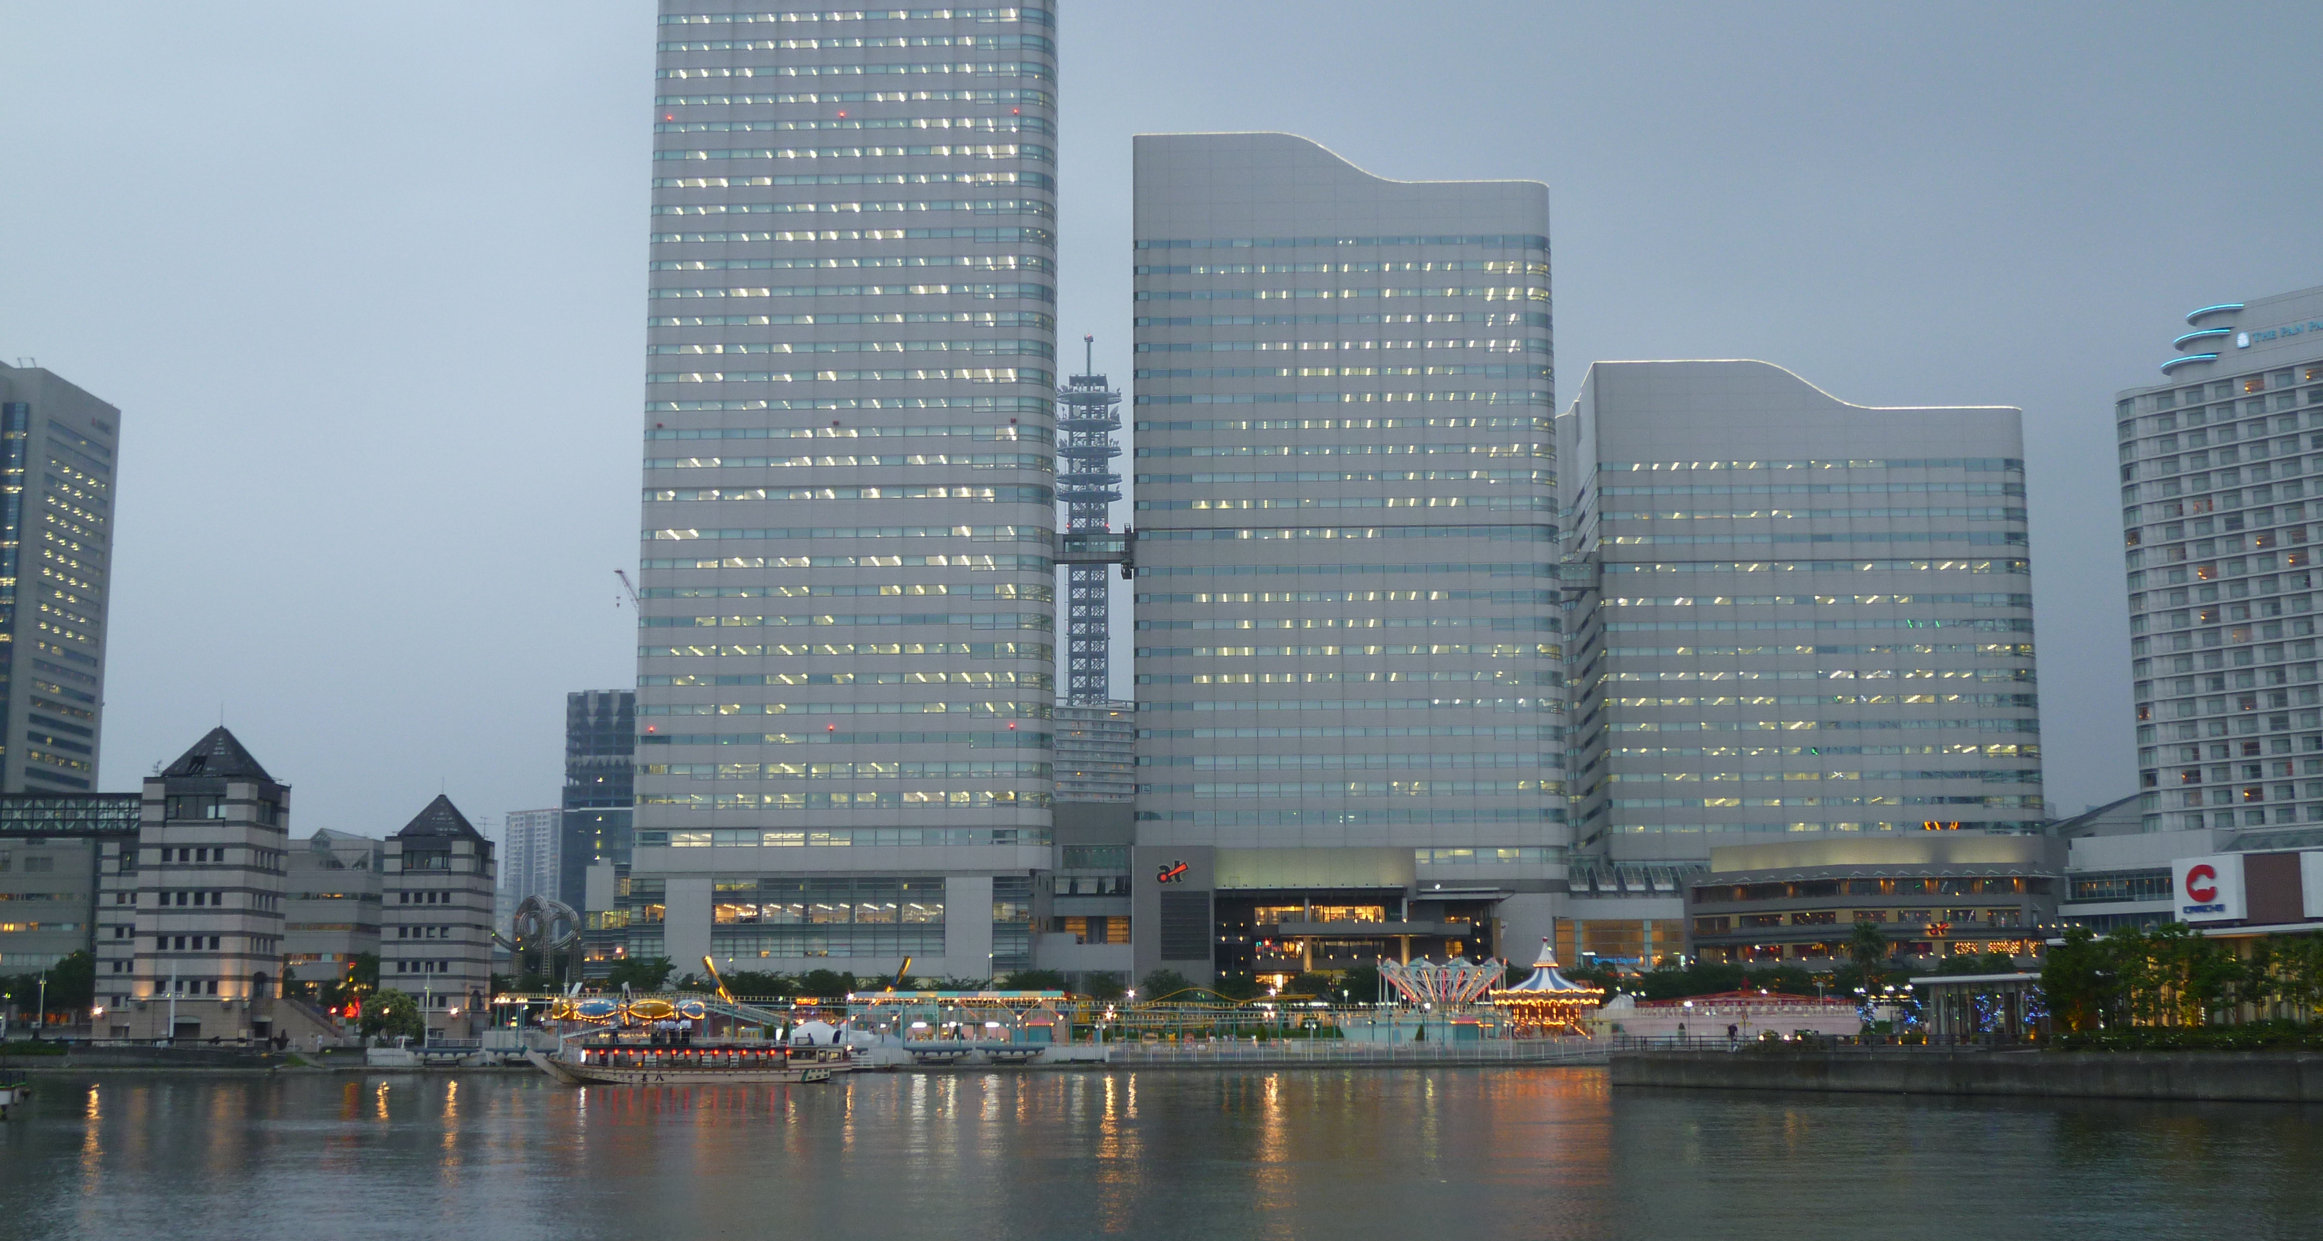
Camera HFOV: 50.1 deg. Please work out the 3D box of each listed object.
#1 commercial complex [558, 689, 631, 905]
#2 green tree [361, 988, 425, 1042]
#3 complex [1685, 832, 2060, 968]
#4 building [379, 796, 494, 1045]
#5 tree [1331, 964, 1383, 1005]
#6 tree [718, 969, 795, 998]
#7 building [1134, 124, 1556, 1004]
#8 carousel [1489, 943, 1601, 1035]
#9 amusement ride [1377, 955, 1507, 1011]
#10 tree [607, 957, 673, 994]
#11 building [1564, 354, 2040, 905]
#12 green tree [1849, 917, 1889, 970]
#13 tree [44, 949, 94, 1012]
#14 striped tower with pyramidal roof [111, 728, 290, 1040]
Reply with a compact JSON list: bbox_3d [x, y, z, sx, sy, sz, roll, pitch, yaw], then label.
[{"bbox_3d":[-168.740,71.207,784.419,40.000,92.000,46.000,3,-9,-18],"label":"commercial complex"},{"bbox_3d":[-72.763,37.444,235.080,6.100,5.300,6.000,0,-9,0],"label":"green tree"},{"bbox_3d":[105.533,46.060,371.231,48.000,27.150,30.000,-2,-9,9],"label":"complex"},{"bbox_3d":[-85.066,34.847,294.423,10.800,27.980,10.000,-1,-9,2],"label":"building"},{"bbox_3d":[24.874,47.282,316.478,6.600,6.900,6.600,0,-9,0],"label":"tree"},{"bbox_3d":[-49.455,46.358,302.513,8.800,7.300,7.800,-1,-9,2],"label":"tree"},{"bbox_3d":[29.182,-4.911,404.475,66.000,138.500,46.000,0,-9,2],"label":"building"},{"bbox_3d":[35.625,34.054,229.471,10.700,9.100,10.700,0,-9,0],"label":"carousel"},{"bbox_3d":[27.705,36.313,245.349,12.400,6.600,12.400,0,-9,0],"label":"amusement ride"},{"bbox_3d":[-62.440,43.660,296.849,8.400,7.200,8.000,0,-9,0],"label":"tree"},{"bbox_3d":[107.629,7.782,432.826,73.000,99.000,46.000,0,-9,2],"label":"building"},{"bbox_3d":[59.848,30.173,209.801,3.500,9.680,3.500,-1,-9,2],"label":"green tree"},{"bbox_3d":[-133.579,45.642,304.722,6.800,10.350,6.500,-1,-9,2],"label":"tree"},{"bbox_3d":[-89.665,25.021,236.245,10.800,29.650,10.000,-1,-9,2],"label":"striped tower with pyramidal roof"}]

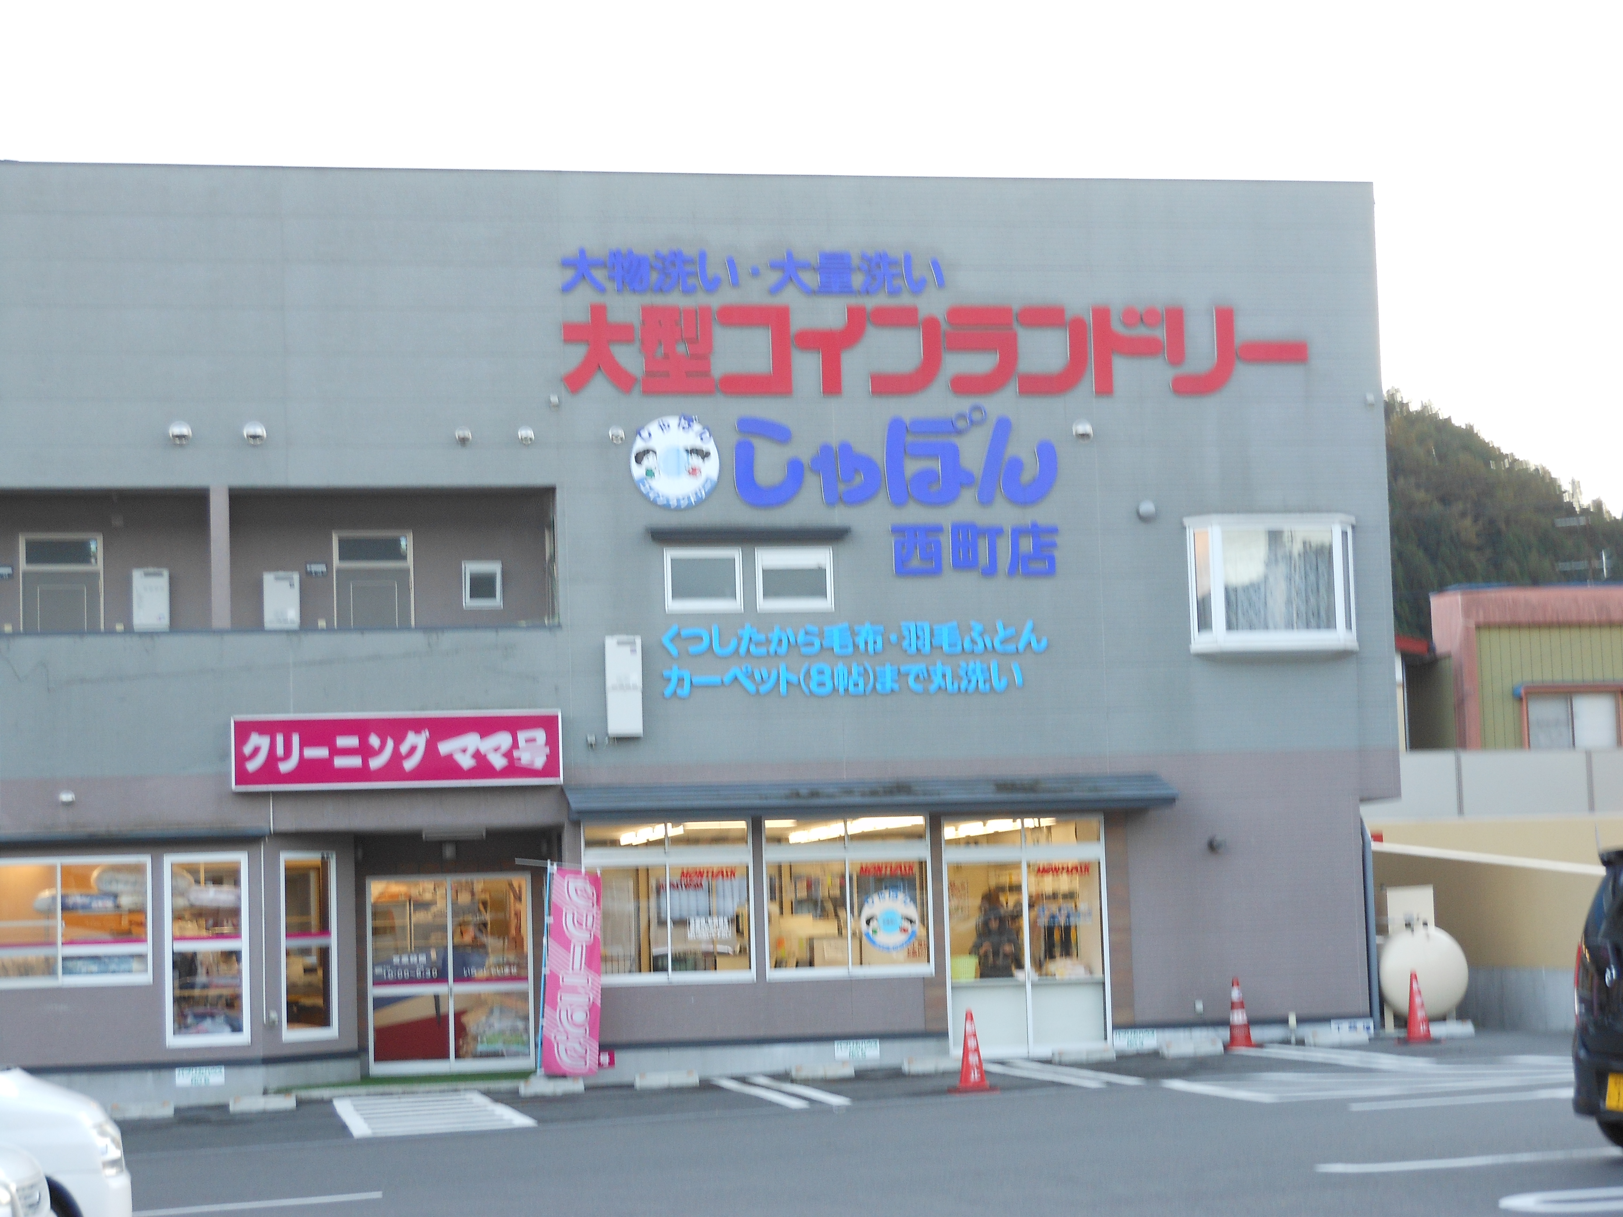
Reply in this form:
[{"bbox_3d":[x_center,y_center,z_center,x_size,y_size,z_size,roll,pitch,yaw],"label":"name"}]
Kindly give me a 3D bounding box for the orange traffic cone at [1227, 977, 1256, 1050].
[{"bbox_3d":[4.265,4.002,30.631,0.360,0.700,0.360,-1,-5,-11],"label":"orange traffic cone"}]

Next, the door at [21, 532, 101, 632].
[{"bbox_3d":[-7.353,0.362,30.395,0.795,2.230,0.120,-1,-5,-11],"label":"door"}]

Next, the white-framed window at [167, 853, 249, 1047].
[{"bbox_3d":[-5.795,3.277,29.686,0.788,1.835,0.100,-1,-5,-11],"label":"white-framed window"}]

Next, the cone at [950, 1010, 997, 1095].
[{"bbox_3d":[1.374,3.778,26.532,0.385,0.700,0.385,-1,-5,-11],"label":"cone"}]

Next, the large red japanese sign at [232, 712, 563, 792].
[{"bbox_3d":[-3.969,1.358,29.680,3.140,0.739,0.250,-1,-5,-11],"label":"large red japanese sign"}]

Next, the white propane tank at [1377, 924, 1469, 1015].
[{"bbox_3d":[6.551,3.886,33.100,0.970,1.030,1.400,-2,-5,0],"label":"white propane tank"}]

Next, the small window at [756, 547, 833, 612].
[{"bbox_3d":[-0.169,-0.292,31.137,0.787,0.647,0.100,-1,-5,-11],"label":"small window"}]

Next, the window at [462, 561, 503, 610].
[{"bbox_3d":[-3.318,-0.234,31.216,0.406,0.495,0.100,-1,-5,-11],"label":"window"}]

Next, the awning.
[{"bbox_3d":[0.607,1.828,30.291,6.009,0.324,0.700,-1,-5,-11],"label":"awning"}]

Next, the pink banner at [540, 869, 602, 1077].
[{"bbox_3d":[-2.277,3.463,29.400,0.560,1.920,0.100,-1,-5,-11],"label":"pink banner"}]

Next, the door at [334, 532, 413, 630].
[{"bbox_3d":[-4.378,0.329,30.976,0.800,2.230,0.120,-1,-5,-11],"label":"door"}]

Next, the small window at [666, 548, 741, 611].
[{"bbox_3d":[-1.081,-0.279,30.955,0.778,0.647,0.100,-1,-5,-11],"label":"small window"}]

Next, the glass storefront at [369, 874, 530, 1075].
[{"bbox_3d":[-3.636,3.683,31.201,1.652,1.991,0.100,-1,-5,-11],"label":"glass storefront"}]

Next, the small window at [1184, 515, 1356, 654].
[{"bbox_3d":[4.737,-0.249,31.499,1.788,1.394,0.300,-1,-5,-11],"label":"small window"}]

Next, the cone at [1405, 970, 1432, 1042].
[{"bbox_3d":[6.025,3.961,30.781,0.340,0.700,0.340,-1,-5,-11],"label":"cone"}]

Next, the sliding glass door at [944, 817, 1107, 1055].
[{"bbox_3d":[2.146,3.260,30.827,1.667,2.409,0.120,-1,-5,-11],"label":"sliding glass door"}]

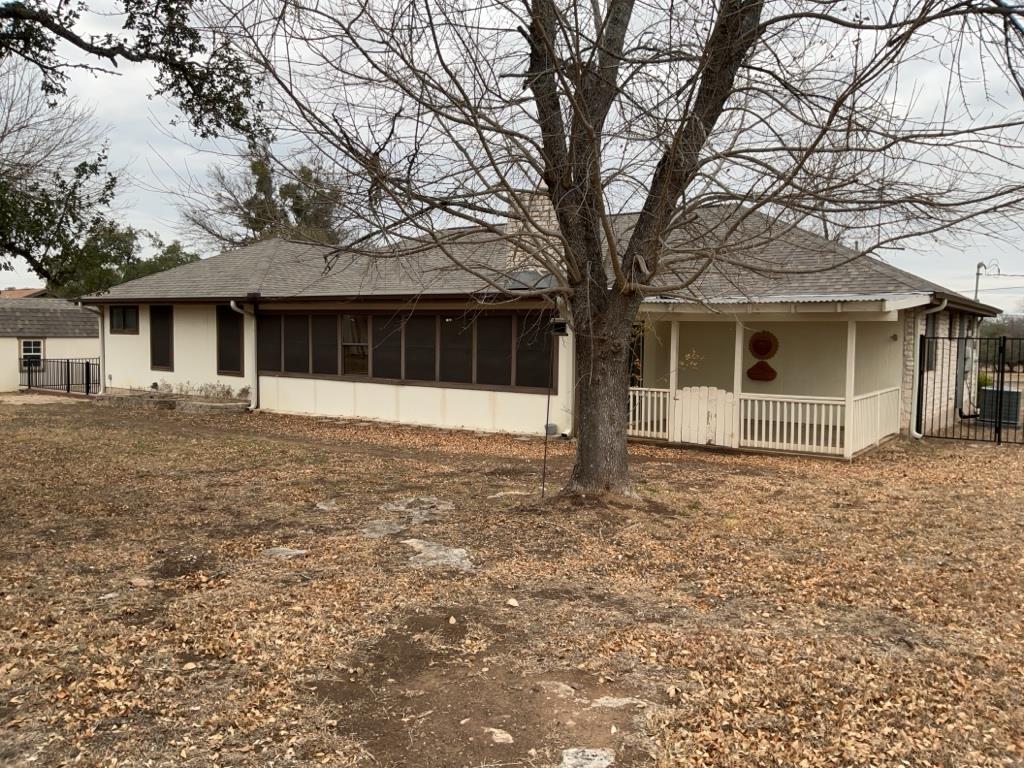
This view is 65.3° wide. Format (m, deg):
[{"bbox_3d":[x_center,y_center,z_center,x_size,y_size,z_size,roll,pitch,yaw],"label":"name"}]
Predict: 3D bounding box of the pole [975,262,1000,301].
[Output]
[{"bbox_3d":[12.774,-2.780,21.456,0.650,1.080,0.150,3,5,35],"label":"pole"}]

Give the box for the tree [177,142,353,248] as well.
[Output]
[{"bbox_3d":[-12.456,-6.482,40.370,8.400,11.050,8.200,3,5,35],"label":"tree"}]

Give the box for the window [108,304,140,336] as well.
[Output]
[{"bbox_3d":[-10.604,-1.753,21.853,1.457,0.814,0.100,3,5,34],"label":"window"}]

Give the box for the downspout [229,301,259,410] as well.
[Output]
[{"bbox_3d":[-6.089,-0.644,18.149,0.100,2.480,0.620,3,5,35],"label":"downspout"}]

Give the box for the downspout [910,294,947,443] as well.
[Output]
[{"bbox_3d":[7.464,-0.252,14.239,0.520,2.480,0.100,3,5,35],"label":"downspout"}]

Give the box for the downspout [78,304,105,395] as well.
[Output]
[{"bbox_3d":[-11.564,-0.983,21.995,0.100,2.460,0.620,3,5,35],"label":"downspout"}]

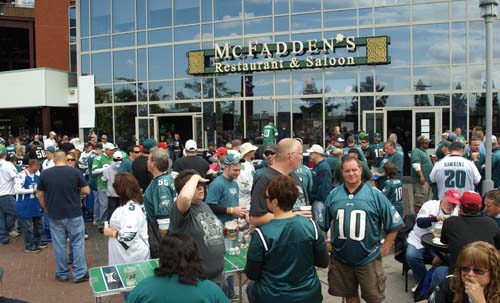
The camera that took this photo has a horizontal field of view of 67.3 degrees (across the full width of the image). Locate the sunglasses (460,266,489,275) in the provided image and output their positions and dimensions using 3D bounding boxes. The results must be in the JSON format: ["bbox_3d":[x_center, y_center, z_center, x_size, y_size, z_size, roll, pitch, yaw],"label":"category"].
[{"bbox_3d":[1.276,0.675,2.130,0.130,0.045,0.140,-3,4,-40],"label":"sunglasses"}]

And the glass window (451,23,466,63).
[{"bbox_3d":[7.385,-3.864,13.276,0.525,1.491,0.100,0,1,11],"label":"glass window"}]

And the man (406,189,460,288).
[{"bbox_3d":[2.236,1.066,4.550,0.540,1.220,0.700,-3,4,-43],"label":"man"}]

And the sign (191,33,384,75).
[{"bbox_3d":[1.273,-3.833,15.046,8.242,1.094,0.300,0,3,15],"label":"sign"}]

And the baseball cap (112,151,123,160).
[{"bbox_3d":[-2.722,0.083,7.750,0.180,0.140,0.250,-2,3,-25],"label":"baseball cap"}]

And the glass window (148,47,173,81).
[{"bbox_3d":[-4.106,-4.066,17.182,1.296,1.534,0.080,0,3,18],"label":"glass window"}]

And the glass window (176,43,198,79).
[{"bbox_3d":[-2.735,-3.969,16.409,1.270,1.524,0.080,0,3,18],"label":"glass window"}]

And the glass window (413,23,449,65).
[{"bbox_3d":[7.134,-4.237,14.800,1.380,1.670,0.080,0,3,11],"label":"glass window"}]

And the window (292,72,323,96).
[{"bbox_3d":[2.282,-2.742,15.218,1.296,0.907,0.080,0,3,18],"label":"window"}]

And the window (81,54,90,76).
[{"bbox_3d":[-8.159,-4.051,18.555,0.532,1.534,0.080,0,3,18],"label":"window"}]

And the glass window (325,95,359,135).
[{"bbox_3d":[3.590,-1.184,14.813,1.270,1.972,0.080,0,3,13],"label":"glass window"}]

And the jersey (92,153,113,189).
[{"bbox_3d":[-3.149,0.431,8.100,0.340,0.770,0.540,1,3,35],"label":"jersey"}]

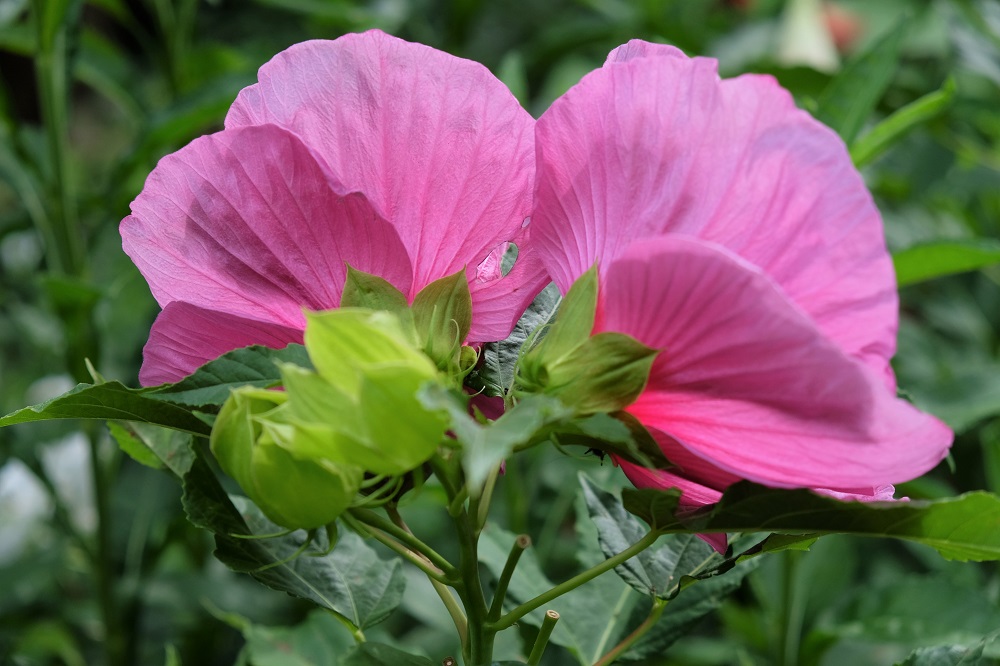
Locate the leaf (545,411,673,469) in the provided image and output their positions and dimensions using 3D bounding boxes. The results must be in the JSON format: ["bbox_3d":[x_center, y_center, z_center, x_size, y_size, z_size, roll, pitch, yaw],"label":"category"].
[{"bbox_3d":[0.037,0.036,0.730,0.043,0.018,0.030,19,12,18],"label":"leaf"}]

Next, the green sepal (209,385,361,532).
[{"bbox_3d":[-0.066,0.039,0.680,0.042,0.044,0.040,-28,15,0],"label":"green sepal"}]

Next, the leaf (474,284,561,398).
[{"bbox_3d":[0.006,0.003,0.800,0.032,0.045,0.020,5,6,-6],"label":"leaf"}]

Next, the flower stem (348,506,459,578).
[{"bbox_3d":[-0.033,0.070,0.735,0.045,0.012,0.012,32,0,-20],"label":"flower stem"}]

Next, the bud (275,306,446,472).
[{"bbox_3d":[-0.044,0.019,0.685,0.050,0.052,0.045,-15,12,0],"label":"bud"}]

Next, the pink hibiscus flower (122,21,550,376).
[{"bbox_3d":[-0.060,-0.045,0.790,0.145,0.122,0.095,-7,21,-10],"label":"pink hibiscus flower"}]

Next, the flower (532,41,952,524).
[{"bbox_3d":[0.087,-0.018,0.785,0.100,0.160,0.140,-4,12,-44],"label":"flower"}]

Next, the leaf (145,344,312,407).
[{"bbox_3d":[-0.094,0.015,0.740,0.060,0.018,0.040,-5,11,-24],"label":"leaf"}]

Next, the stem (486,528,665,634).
[{"bbox_3d":[0.026,0.083,0.735,0.068,0.010,0.010,-30,0,12],"label":"stem"}]

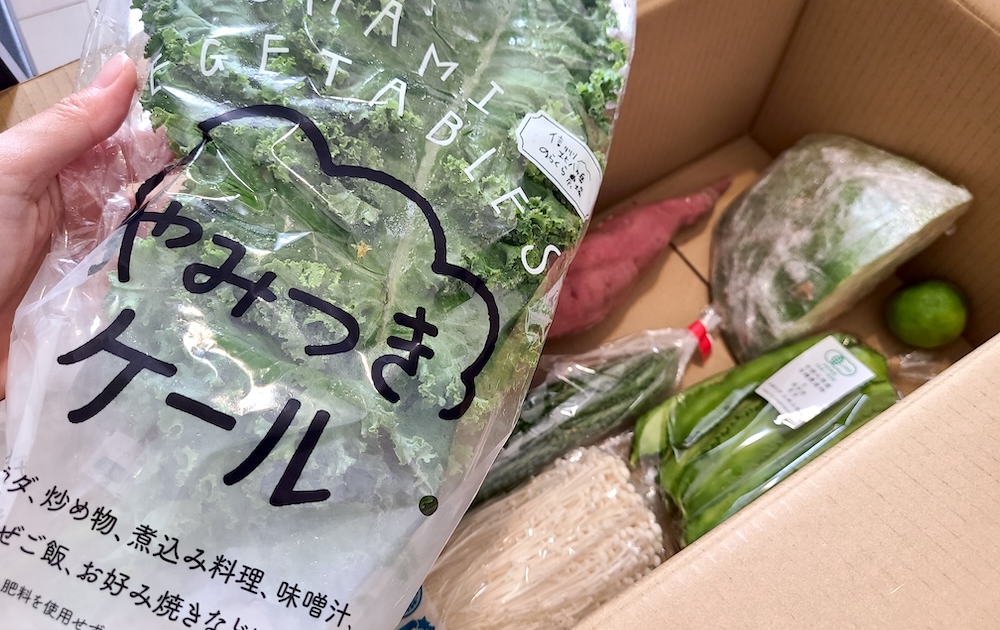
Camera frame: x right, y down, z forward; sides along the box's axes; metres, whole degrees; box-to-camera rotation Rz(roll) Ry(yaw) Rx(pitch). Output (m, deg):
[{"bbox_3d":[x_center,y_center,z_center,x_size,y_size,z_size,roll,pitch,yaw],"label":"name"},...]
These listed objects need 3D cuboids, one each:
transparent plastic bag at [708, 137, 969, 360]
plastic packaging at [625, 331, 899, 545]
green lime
[{"bbox_3d":[0.206,-0.067,0.541,0.153,0.117,0.140,-28,65,-13],"label":"transparent plastic bag"},{"bbox_3d":[0.174,0.074,0.498,0.178,0.064,0.080,-28,65,-13],"label":"plastic packaging"},{"bbox_3d":[0.306,0.001,0.542,0.052,0.050,0.049,0,62,1],"label":"green lime"}]

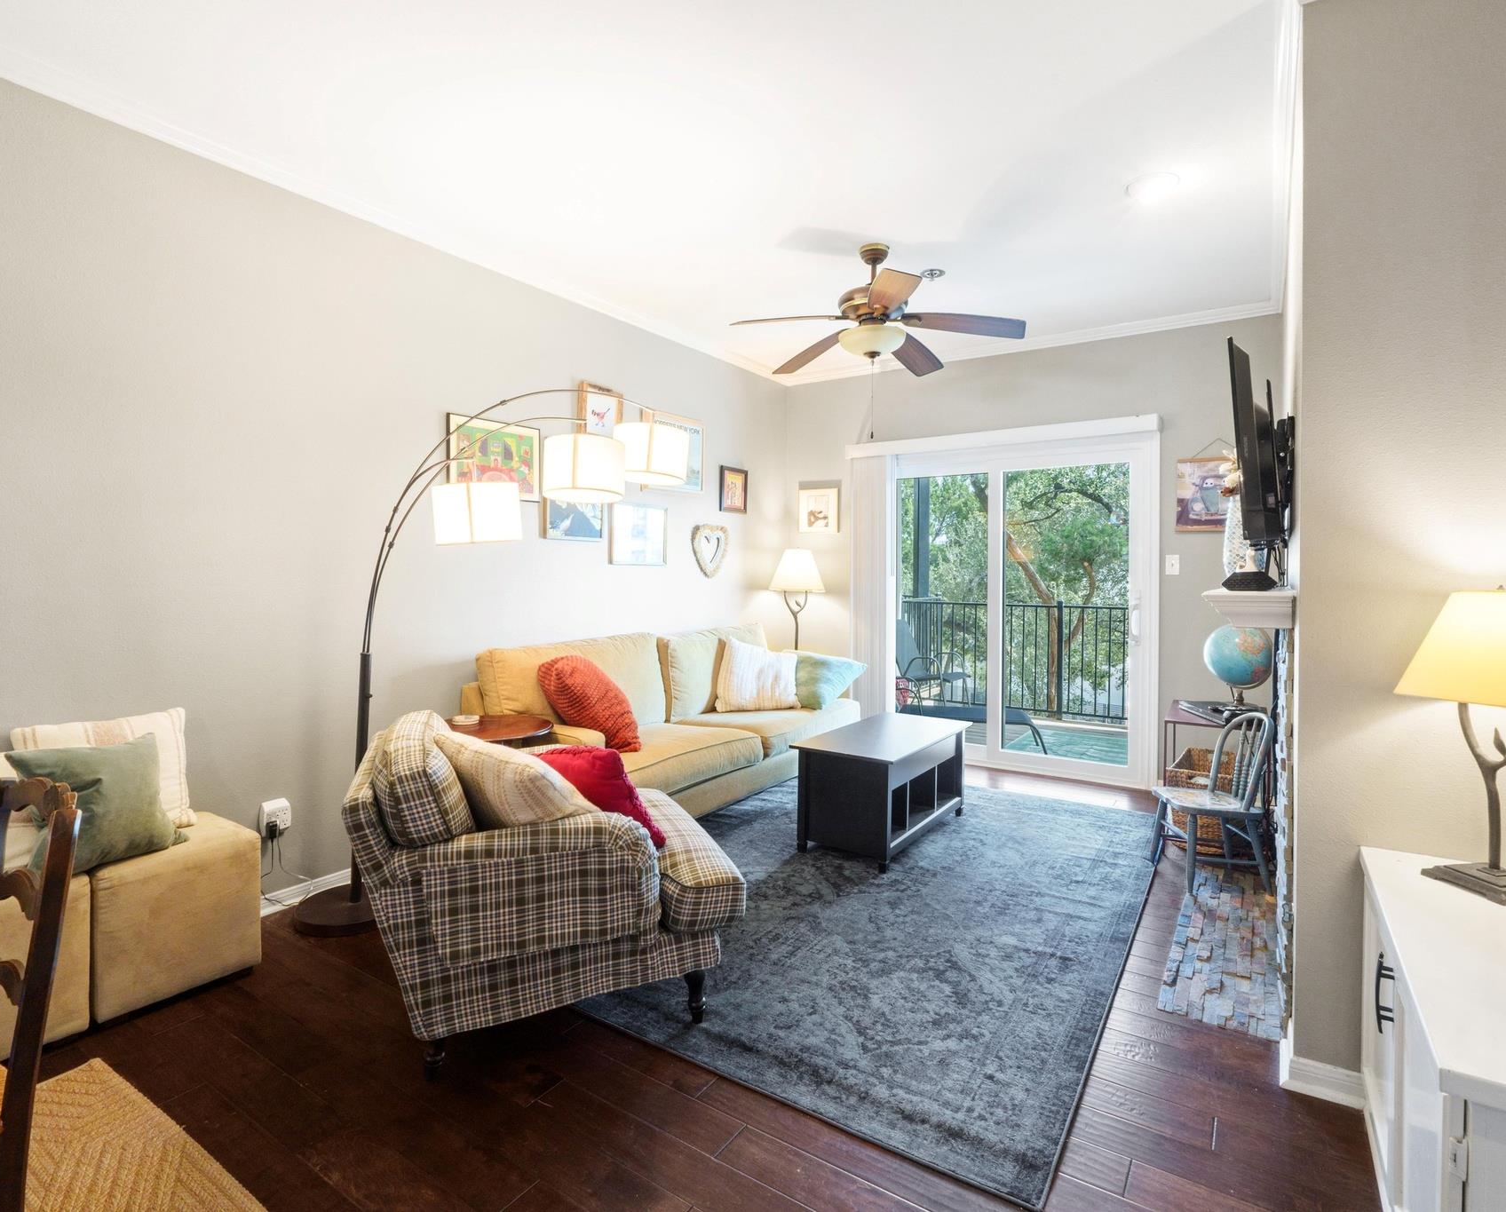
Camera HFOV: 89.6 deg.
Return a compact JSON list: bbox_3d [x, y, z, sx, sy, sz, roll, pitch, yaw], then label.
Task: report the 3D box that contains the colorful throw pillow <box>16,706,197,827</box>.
[{"bbox_3d":[-2.026,0.556,2.367,0.130,0.400,0.420,-6,-2,33],"label":"colorful throw pillow"}]

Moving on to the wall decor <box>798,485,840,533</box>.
[{"bbox_3d":[0.489,-0.712,5.679,0.335,0.335,0.030,1,2,33],"label":"wall decor"}]

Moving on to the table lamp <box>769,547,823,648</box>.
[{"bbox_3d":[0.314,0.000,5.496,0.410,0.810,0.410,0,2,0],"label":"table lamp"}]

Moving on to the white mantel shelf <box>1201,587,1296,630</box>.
[{"bbox_3d":[1.720,-0.010,2.640,0.205,0.105,1.500,1,2,33],"label":"white mantel shelf"}]

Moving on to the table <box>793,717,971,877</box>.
[{"bbox_3d":[0.667,0.880,3.773,0.500,0.480,1.050,1,2,35],"label":"table"}]

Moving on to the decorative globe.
[{"bbox_3d":[2.360,0.290,3.680,0.320,0.410,0.320,1,2,33],"label":"decorative globe"}]

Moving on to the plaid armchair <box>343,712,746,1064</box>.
[{"bbox_3d":[-0.656,0.740,2.380,1.000,0.870,0.930,-1,2,-20],"label":"plaid armchair"}]

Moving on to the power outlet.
[{"bbox_3d":[-1.785,0.793,2.839,0.045,0.125,0.100,1,2,33],"label":"power outlet"}]

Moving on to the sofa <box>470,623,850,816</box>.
[{"bbox_3d":[-0.327,0.644,4.222,0.890,0.930,2.420,1,2,33],"label":"sofa"}]

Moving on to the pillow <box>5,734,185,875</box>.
[{"bbox_3d":[-1.960,0.589,2.277,0.140,0.375,0.390,-17,-7,31],"label":"pillow"}]

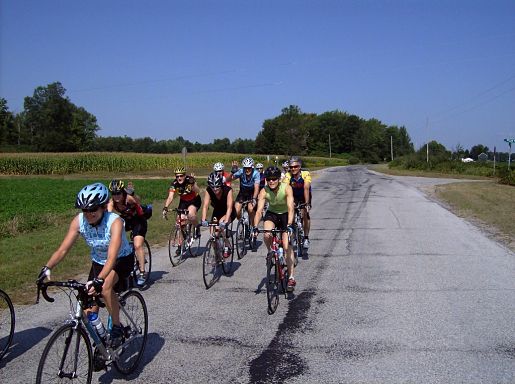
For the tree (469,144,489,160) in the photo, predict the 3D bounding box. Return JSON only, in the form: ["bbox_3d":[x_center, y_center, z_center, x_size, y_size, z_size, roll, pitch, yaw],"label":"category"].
[{"bbox_3d":[128.345,-20.849,309.248,11.500,10.500,10.350,0,3,0],"label":"tree"}]

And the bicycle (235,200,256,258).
[{"bbox_3d":[-0.173,0.667,9.852,0.440,0.980,1.660,1,3,13],"label":"bicycle"}]

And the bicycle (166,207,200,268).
[{"bbox_3d":[-1.221,0.701,9.147,0.440,0.980,1.660,1,3,11],"label":"bicycle"}]

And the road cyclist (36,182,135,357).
[{"bbox_3d":[-1.128,0.619,3.904,0.520,1.405,0.950,1,3,11],"label":"road cyclist"}]

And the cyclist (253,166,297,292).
[{"bbox_3d":[0.264,0.474,6.499,0.530,1.570,0.930,1,3,13],"label":"cyclist"}]

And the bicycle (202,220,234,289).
[{"bbox_3d":[-0.531,0.794,7.664,0.440,0.980,1.660,1,3,12],"label":"bicycle"}]

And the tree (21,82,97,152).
[{"bbox_3d":[-47.784,-16.574,129.268,18.000,20.500,16.200,0,3,0],"label":"tree"}]

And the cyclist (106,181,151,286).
[{"bbox_3d":[-1.510,0.517,6.627,0.500,1.400,0.930,1,3,9],"label":"cyclist"}]

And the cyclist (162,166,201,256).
[{"bbox_3d":[-1.218,0.341,9.126,0.640,1.560,0.880,1,3,11],"label":"cyclist"}]

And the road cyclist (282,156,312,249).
[{"bbox_3d":[0.752,0.207,9.211,0.540,1.610,0.920,1,3,12],"label":"road cyclist"}]

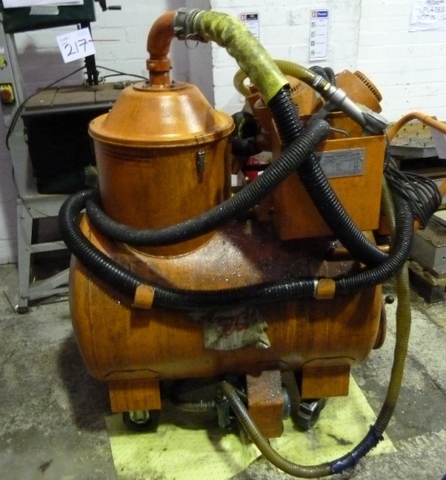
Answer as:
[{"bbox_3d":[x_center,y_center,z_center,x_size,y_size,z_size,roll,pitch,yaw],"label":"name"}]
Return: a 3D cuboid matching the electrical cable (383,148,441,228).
[{"bbox_3d":[0.602,-0.164,1.467,0.190,0.250,0.180,-3,22,-3],"label":"electrical cable"}]

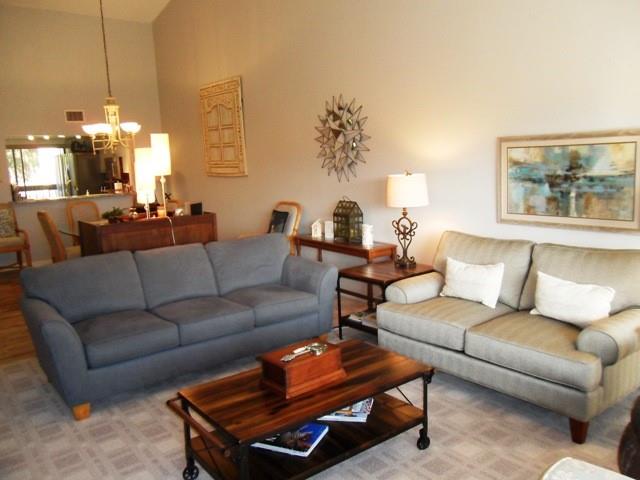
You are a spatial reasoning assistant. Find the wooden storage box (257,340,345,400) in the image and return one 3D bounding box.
[{"bbox_3d":[-0.082,0.631,2.585,0.374,0.158,0.227,-9,11,-38],"label":"wooden storage box"}]

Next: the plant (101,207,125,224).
[{"bbox_3d":[-2.626,-0.334,6.553,0.282,0.226,0.282,-9,11,-36],"label":"plant"}]

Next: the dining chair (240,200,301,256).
[{"bbox_3d":[-0.613,0.105,6.298,0.634,1.067,0.614,-9,11,-36],"label":"dining chair"}]

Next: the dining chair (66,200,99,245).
[{"bbox_3d":[-3.718,-0.079,8.323,0.542,1.064,0.591,-9,11,-36],"label":"dining chair"}]

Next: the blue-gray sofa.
[{"bbox_3d":[-1.004,0.529,4.112,2.236,0.877,0.946,-9,11,-36],"label":"blue-gray sofa"}]

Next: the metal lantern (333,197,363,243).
[{"bbox_3d":[0.279,-0.219,5.430,0.187,0.454,0.246,-9,11,-36],"label":"metal lantern"}]

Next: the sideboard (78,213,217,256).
[{"bbox_3d":[-2.182,0.165,6.771,1.507,0.911,0.729,-9,11,-38],"label":"sideboard"}]

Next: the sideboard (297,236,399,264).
[{"bbox_3d":[0.236,0.357,5.636,0.332,0.696,1.318,-9,11,-36],"label":"sideboard"}]

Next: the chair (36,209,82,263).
[{"bbox_3d":[-3.394,0.103,7.125,0.624,1.057,0.604,-9,11,-36],"label":"chair"}]

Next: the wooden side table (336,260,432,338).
[{"bbox_3d":[0.582,0.566,4.474,0.604,0.604,0.569,-9,11,-36],"label":"wooden side table"}]

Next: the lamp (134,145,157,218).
[{"bbox_3d":[-2.302,-0.741,6.791,0.242,0.931,0.242,-9,11,-36],"label":"lamp"}]

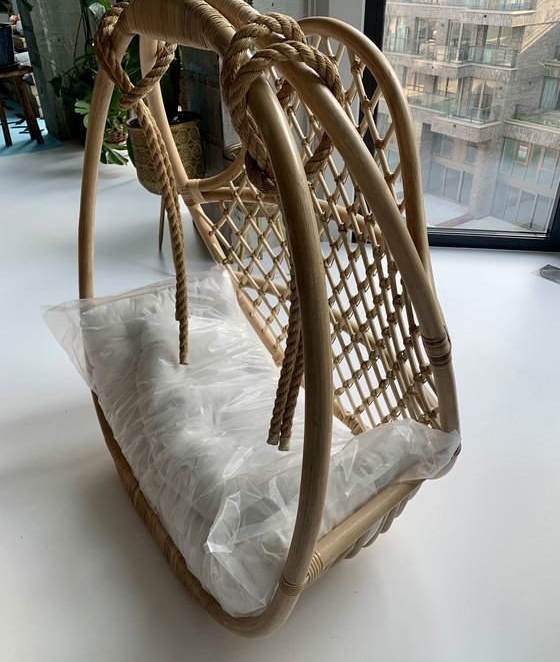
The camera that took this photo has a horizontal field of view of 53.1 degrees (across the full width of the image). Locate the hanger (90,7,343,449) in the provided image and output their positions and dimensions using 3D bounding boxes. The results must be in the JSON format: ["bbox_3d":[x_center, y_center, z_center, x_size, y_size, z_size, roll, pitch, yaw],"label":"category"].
[{"bbox_3d":[-0.126,-0.175,1.075,0.180,0.800,0.600,-22,38,-30],"label":"hanger"}]

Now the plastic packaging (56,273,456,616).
[{"bbox_3d":[-0.115,0.189,1.351,0.520,0.270,0.920,-22,38,-30],"label":"plastic packaging"}]

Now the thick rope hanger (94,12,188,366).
[{"bbox_3d":[-0.255,-0.264,1.221,0.170,0.800,0.170,-22,38,-30],"label":"thick rope hanger"}]

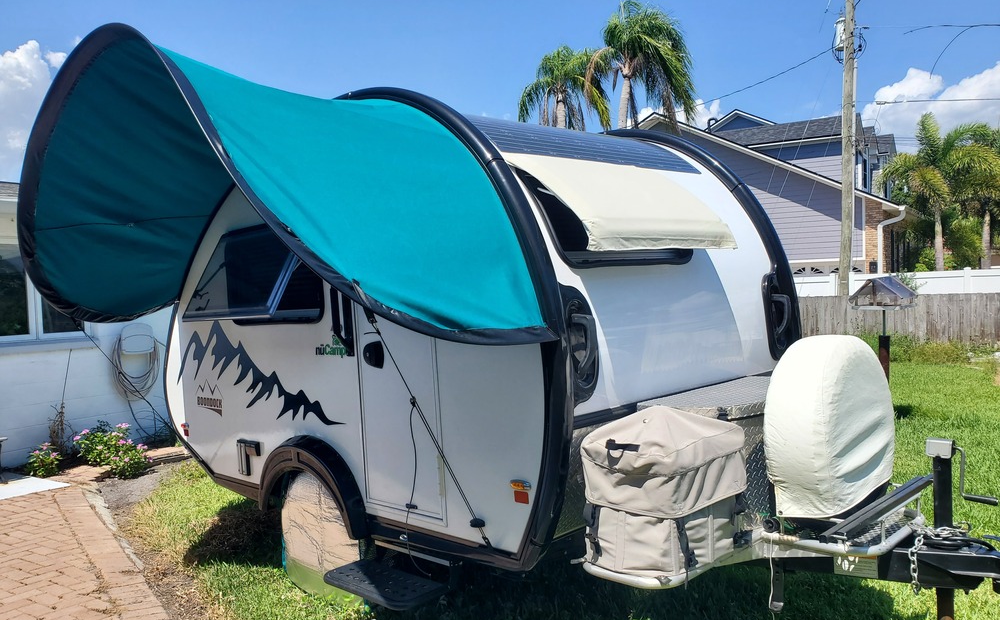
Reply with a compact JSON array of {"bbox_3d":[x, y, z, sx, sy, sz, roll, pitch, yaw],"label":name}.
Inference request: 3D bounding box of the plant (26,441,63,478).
[{"bbox_3d":[-4.011,1.309,6.600,0.330,0.300,0.320,-2,2,-18],"label":"plant"}]

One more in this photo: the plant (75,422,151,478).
[{"bbox_3d":[-3.448,1.226,6.700,0.680,0.420,0.580,-2,2,-18],"label":"plant"}]

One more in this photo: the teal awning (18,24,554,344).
[{"bbox_3d":[-1.336,-0.522,3.403,3.167,1.421,1.035,-1,2,45],"label":"teal awning"}]

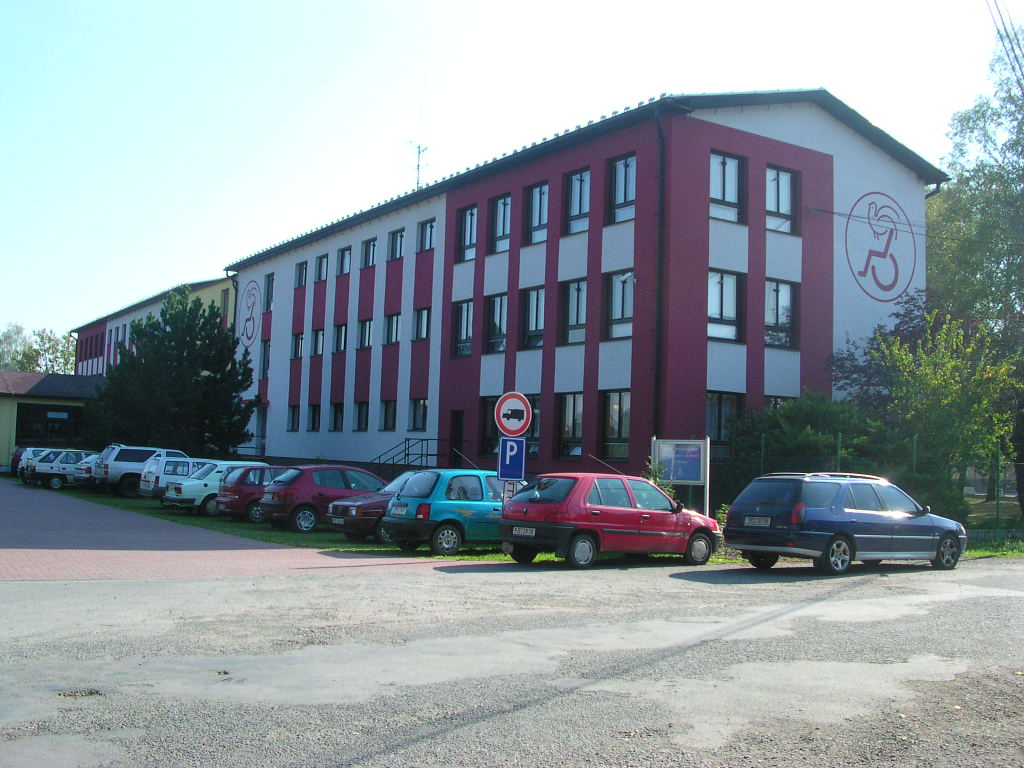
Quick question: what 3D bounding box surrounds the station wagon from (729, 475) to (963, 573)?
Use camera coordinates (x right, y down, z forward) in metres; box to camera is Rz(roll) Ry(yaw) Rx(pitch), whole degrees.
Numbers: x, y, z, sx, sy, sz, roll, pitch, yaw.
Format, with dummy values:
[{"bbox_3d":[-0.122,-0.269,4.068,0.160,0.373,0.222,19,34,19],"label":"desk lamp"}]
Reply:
[{"bbox_3d":[5.336,2.152,17.102,4.340,1.440,1.710,5,-5,-33],"label":"station wagon"}]

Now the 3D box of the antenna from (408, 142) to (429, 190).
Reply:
[{"bbox_3d":[-4.385,-9.474,51.010,0.700,3.580,0.900,5,-5,-33],"label":"antenna"}]

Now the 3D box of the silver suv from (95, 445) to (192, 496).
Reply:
[{"bbox_3d":[-11.738,2.960,37.097,4.365,1.690,1.700,4,-5,-34],"label":"silver suv"}]

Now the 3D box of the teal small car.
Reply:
[{"bbox_3d":[-0.404,2.260,19.490,3.700,1.430,1.590,5,-5,-32],"label":"teal small car"}]

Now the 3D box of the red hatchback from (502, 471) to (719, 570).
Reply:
[{"bbox_3d":[1.630,2.111,17.086,3.580,1.370,1.590,5,-5,-35],"label":"red hatchback"}]

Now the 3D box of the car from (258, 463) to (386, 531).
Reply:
[{"bbox_3d":[-3.506,2.499,23.975,3.830,1.430,1.660,4,-5,-30],"label":"car"}]

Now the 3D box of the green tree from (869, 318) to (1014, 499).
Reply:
[{"bbox_3d":[11.492,0.922,29.014,3.650,5.700,3.600,2,-4,0],"label":"green tree"}]

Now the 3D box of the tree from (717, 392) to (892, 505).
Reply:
[{"bbox_3d":[7.606,1.916,28.488,4.300,3.400,3.800,5,-5,-33],"label":"tree"}]

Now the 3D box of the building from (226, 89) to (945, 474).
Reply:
[{"bbox_3d":[-0.800,-1.565,47.273,12.200,13.150,35.750,5,-5,-33],"label":"building"}]

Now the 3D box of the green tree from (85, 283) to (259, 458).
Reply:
[{"bbox_3d":[-15.956,0.117,51.139,7.600,9.300,7.300,2,-4,0],"label":"green tree"}]

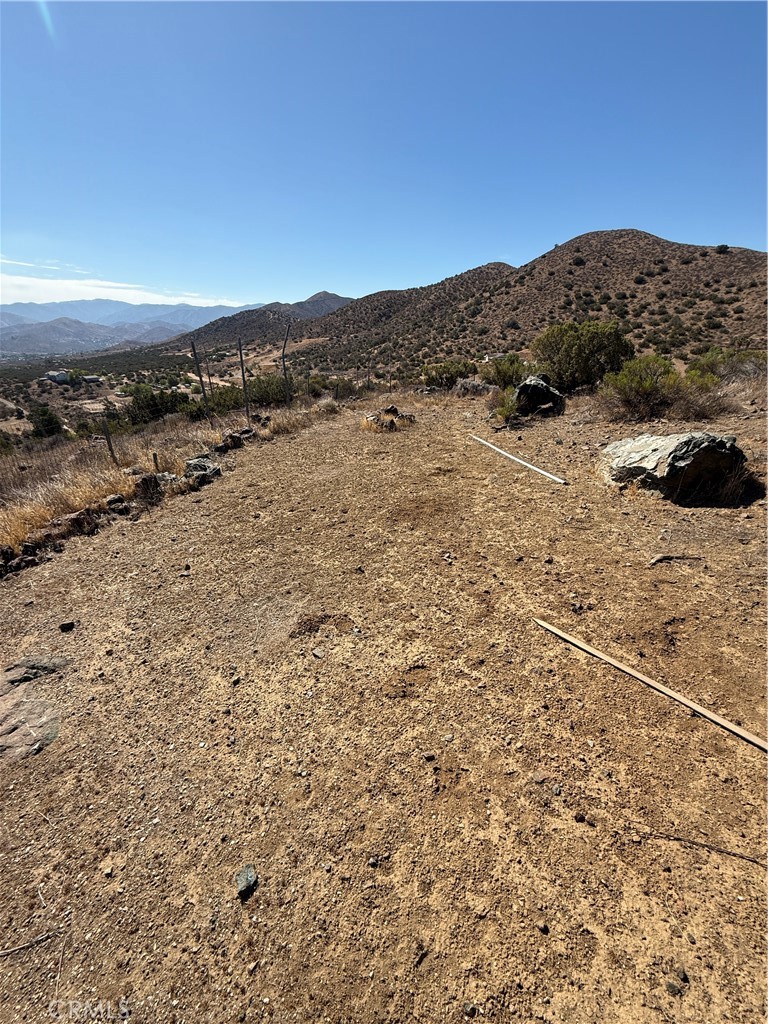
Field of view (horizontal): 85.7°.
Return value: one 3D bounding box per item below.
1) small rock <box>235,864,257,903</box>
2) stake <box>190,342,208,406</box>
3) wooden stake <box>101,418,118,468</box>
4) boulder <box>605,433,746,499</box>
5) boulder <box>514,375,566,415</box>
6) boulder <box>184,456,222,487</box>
[{"bbox_3d":[-0.410,1.106,1.243,0.070,0.050,0.090,16,30,31],"label":"small rock"},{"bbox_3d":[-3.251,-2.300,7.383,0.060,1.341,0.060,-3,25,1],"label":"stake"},{"bbox_3d":[-3.292,-0.827,5.007,0.055,0.607,0.055,-1,25,1],"label":"wooden stake"},{"bbox_3d":[2.847,-0.479,4.127,1.210,0.518,0.882,17,30,32],"label":"boulder"},{"bbox_3d":[2.711,-2.039,7.242,0.830,0.687,0.632,9,26,18],"label":"boulder"},{"bbox_3d":[-1.850,-0.418,4.250,0.366,0.265,0.308,-11,27,-22],"label":"boulder"}]

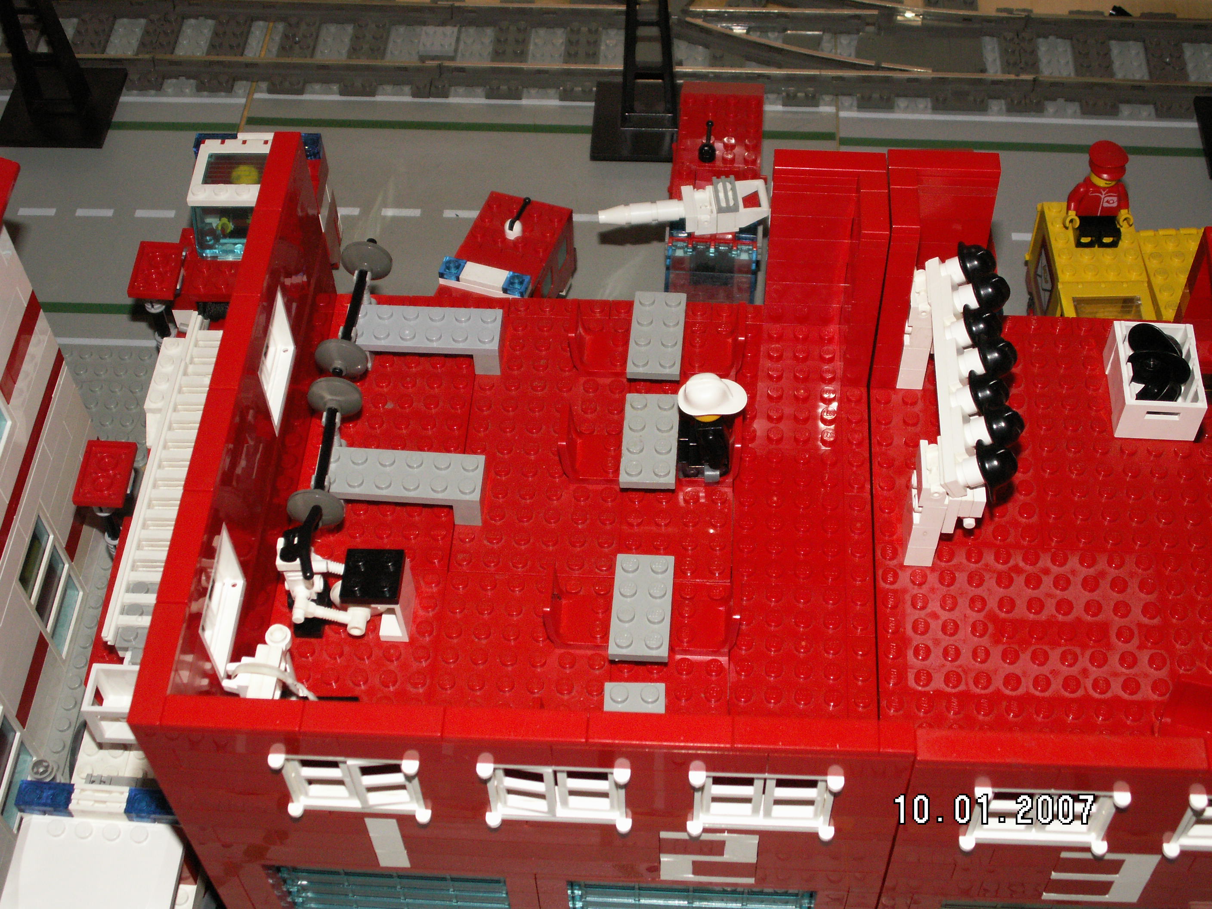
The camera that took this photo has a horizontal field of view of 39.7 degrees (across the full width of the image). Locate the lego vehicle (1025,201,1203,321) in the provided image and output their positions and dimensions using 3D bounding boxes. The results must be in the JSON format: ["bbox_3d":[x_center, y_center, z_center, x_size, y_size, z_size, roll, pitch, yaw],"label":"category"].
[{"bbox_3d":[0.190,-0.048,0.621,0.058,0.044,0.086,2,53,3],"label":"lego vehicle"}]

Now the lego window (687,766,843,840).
[{"bbox_3d":[0.036,0.078,0.384,0.034,0.029,0.011,2,53,3],"label":"lego window"}]

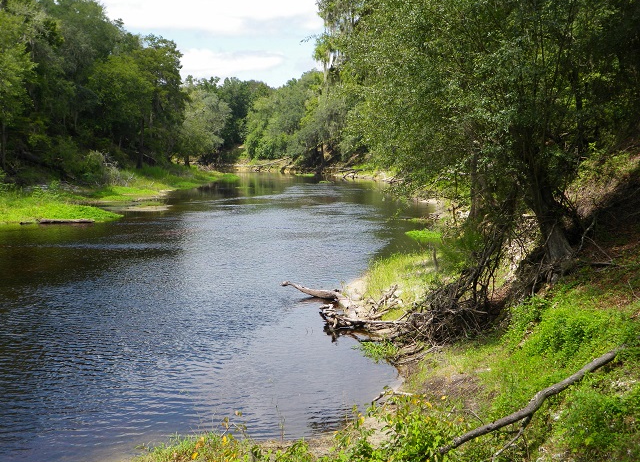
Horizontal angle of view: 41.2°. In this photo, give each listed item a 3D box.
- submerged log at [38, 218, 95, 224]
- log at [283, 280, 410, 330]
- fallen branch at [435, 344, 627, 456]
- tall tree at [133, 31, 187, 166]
[{"bbox_3d":[-15.180,-0.612,51.031,3.136,0.300,0.350,-1,5,-7],"label":"submerged log"},{"bbox_3d":[0.619,1.938,22.421,3.300,0.750,2.000,2,6,19],"label":"log"},{"bbox_3d":[2.303,1.896,9.350,3.041,0.250,0.320,-18,14,-33],"label":"fallen branch"},{"bbox_3d":[-16.607,-13.399,88.000,5.587,13.658,5.800,0,5,0],"label":"tall tree"}]

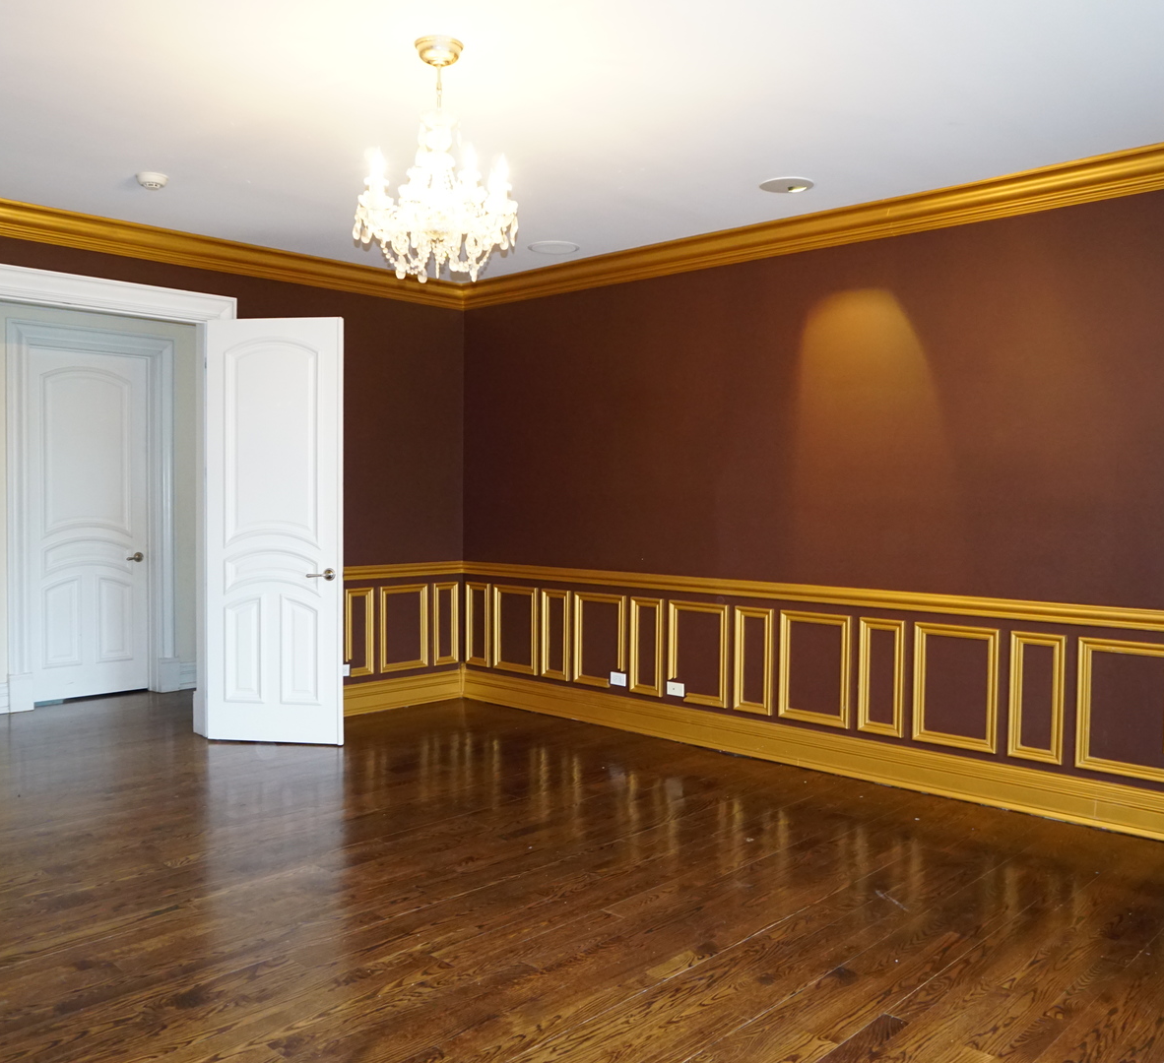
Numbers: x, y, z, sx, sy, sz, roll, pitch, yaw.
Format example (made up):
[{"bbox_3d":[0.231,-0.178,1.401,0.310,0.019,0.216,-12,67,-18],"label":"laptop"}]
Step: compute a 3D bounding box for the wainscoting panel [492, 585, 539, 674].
[{"bbox_3d":[-0.418,0.619,6.755,0.379,0.538,0.025,2,3,43],"label":"wainscoting panel"}]

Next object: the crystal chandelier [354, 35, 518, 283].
[{"bbox_3d":[-0.434,-1.121,3.239,0.505,0.710,0.505,0,2,0],"label":"crystal chandelier"}]

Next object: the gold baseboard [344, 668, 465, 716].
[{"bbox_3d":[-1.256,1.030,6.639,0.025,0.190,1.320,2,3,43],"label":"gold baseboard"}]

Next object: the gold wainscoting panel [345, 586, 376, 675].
[{"bbox_3d":[-1.355,0.620,6.515,0.025,0.538,0.197,2,3,43],"label":"gold wainscoting panel"}]

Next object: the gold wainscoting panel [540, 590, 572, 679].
[{"bbox_3d":[-0.155,0.629,6.506,0.227,0.538,0.025,2,3,43],"label":"gold wainscoting panel"}]

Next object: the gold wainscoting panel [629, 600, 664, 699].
[{"bbox_3d":[0.366,0.648,6.013,0.224,0.538,0.025,2,3,43],"label":"gold wainscoting panel"}]

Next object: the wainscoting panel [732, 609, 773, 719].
[{"bbox_3d":[0.944,0.710,5.870,0.237,0.577,0.025,2,2,43],"label":"wainscoting panel"}]

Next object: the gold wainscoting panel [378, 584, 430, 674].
[{"bbox_3d":[-1.198,0.651,7.193,0.025,0.577,0.393,2,2,43],"label":"gold wainscoting panel"}]

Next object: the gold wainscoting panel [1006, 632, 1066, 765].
[{"bbox_3d":[2.061,0.751,4.824,0.237,0.577,0.025,2,2,43],"label":"gold wainscoting panel"}]

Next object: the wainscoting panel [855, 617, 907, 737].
[{"bbox_3d":[1.502,0.731,5.347,0.237,0.577,0.025,2,2,43],"label":"wainscoting panel"}]

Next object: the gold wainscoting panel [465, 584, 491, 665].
[{"bbox_3d":[-0.679,0.609,7.002,0.223,0.538,0.025,2,3,43],"label":"gold wainscoting panel"}]

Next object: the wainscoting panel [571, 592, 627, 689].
[{"bbox_3d":[0.106,0.679,6.655,0.410,0.577,0.025,2,2,43],"label":"wainscoting panel"}]

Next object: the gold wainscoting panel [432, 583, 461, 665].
[{"bbox_3d":[-0.949,0.646,7.459,0.025,0.577,0.237,2,2,43],"label":"gold wainscoting panel"}]

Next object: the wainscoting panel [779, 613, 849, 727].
[{"bbox_3d":[1.223,0.720,5.608,0.410,0.577,0.025,2,2,43],"label":"wainscoting panel"}]

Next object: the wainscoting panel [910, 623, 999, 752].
[{"bbox_3d":[1.676,0.698,4.776,0.380,0.538,0.025,2,3,43],"label":"wainscoting panel"}]

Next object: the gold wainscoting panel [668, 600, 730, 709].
[{"bbox_3d":[0.666,0.700,6.130,0.410,0.577,0.025,2,2,43],"label":"gold wainscoting panel"}]

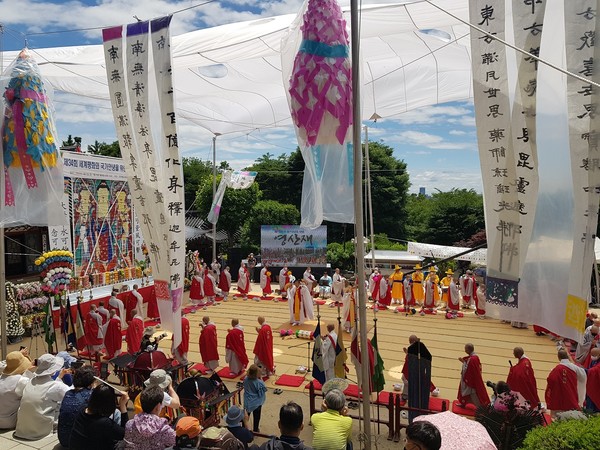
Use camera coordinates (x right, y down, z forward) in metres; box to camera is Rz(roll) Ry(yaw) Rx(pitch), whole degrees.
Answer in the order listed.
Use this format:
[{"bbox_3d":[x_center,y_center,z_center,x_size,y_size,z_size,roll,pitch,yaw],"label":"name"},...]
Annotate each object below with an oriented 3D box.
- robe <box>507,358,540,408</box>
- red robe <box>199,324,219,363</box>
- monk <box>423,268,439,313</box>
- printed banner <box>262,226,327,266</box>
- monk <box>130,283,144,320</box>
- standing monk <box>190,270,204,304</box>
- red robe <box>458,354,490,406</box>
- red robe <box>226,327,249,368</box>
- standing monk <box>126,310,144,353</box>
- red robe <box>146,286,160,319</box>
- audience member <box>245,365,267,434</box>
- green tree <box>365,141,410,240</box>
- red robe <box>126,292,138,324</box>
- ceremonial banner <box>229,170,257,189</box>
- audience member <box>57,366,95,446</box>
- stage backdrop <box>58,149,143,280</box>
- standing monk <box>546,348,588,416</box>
[{"bbox_3d":[5.430,3.827,10.950,0.700,1.280,0.650,2,3,23],"label":"robe"},{"bbox_3d":[-2.658,3.451,13.126,0.420,1.140,0.500,2,5,28],"label":"red robe"},{"bbox_3d":[6.120,3.167,21.076,0.620,1.680,0.500,-1,3,-20],"label":"monk"},{"bbox_3d":[-0.415,1.329,28.800,4.250,2.700,0.120,0,3,3],"label":"printed banner"},{"bbox_3d":[-6.582,3.210,18.200,0.520,1.630,0.560,2,3,28],"label":"monk"},{"bbox_3d":[-4.890,3.029,21.500,0.620,1.622,0.480,2,4,18],"label":"standing monk"},{"bbox_3d":[4.453,3.942,11.500,0.720,1.240,0.550,1,3,21],"label":"red robe"},{"bbox_3d":[-1.817,3.561,13.100,0.500,1.250,0.620,2,3,30],"label":"red robe"},{"bbox_3d":[-5.214,3.450,14.200,0.540,1.640,0.580,1,3,21],"label":"standing monk"},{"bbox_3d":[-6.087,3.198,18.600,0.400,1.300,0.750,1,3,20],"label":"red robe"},{"bbox_3d":[-1.002,3.874,10.160,0.520,1.600,0.420,0,3,-7],"label":"audience member"},{"bbox_3d":[6.329,-2.446,35.000,5.500,8.500,5.500,0,3,0],"label":"green tree"},{"bbox_3d":[-6.764,3.311,18.200,0.480,1.250,0.540,2,3,28],"label":"red robe"},{"bbox_3d":[-2.615,-2.070,20.500,1.250,0.800,0.300,-1,5,-9],"label":"ceremonial banner"},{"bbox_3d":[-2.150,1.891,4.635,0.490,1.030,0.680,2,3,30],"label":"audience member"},{"bbox_3d":[-10.400,-0.671,24.398,0.250,6.200,6.100,1,3,21],"label":"stage backdrop"},{"bbox_3d":[6.445,3.809,10.900,0.720,1.660,0.600,0,3,3],"label":"standing monk"}]

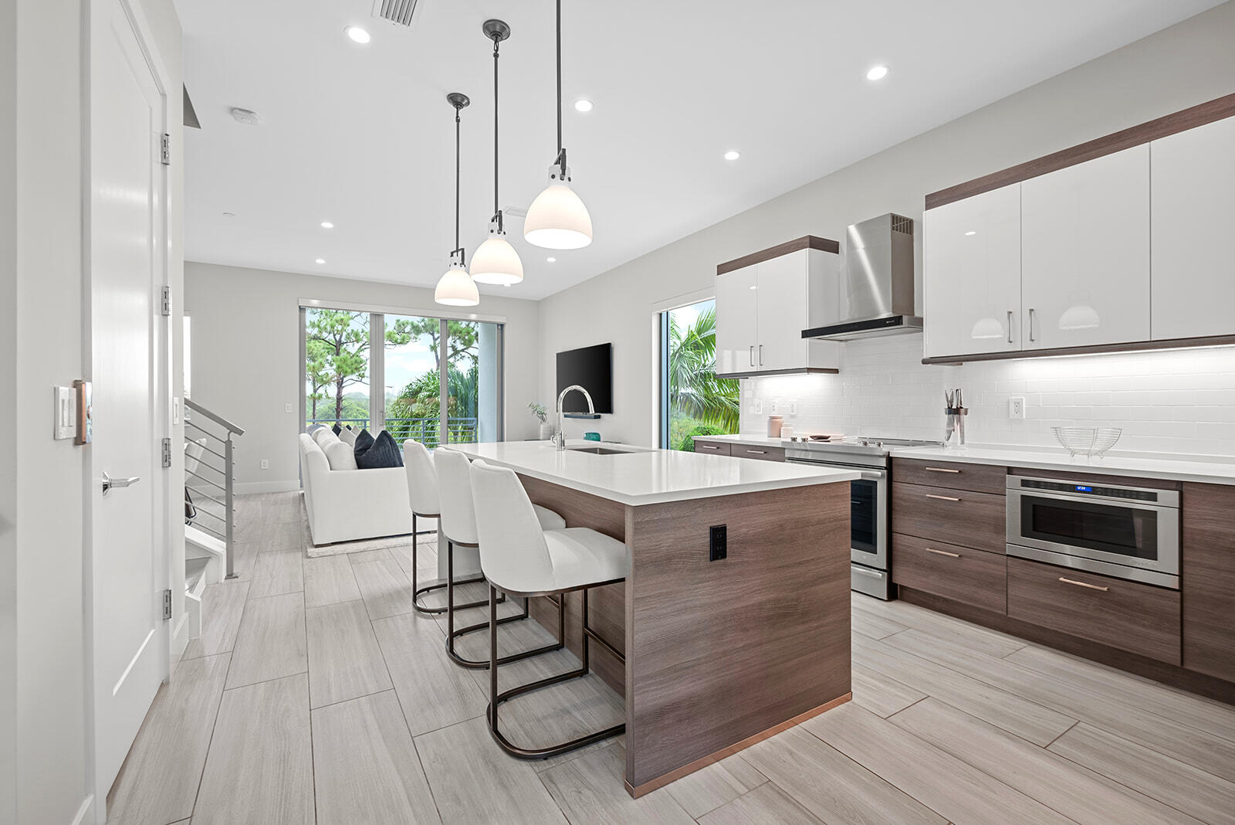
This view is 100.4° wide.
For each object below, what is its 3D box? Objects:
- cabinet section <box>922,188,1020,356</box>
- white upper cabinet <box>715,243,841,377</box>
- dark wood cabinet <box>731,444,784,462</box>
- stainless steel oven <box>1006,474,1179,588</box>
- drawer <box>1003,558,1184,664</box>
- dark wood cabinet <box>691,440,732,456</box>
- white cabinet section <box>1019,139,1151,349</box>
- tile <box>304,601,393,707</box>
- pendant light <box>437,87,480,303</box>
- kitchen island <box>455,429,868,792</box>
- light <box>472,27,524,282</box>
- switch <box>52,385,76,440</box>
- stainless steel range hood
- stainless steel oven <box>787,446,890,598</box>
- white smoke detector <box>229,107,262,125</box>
[{"bbox_3d":[2.091,-0.805,3.050,0.023,0.930,0.509,0,0,-32],"label":"cabinet section"},{"bbox_3d":[1.374,-0.835,4.535,0.372,1.058,1.020,0,0,-32],"label":"white upper cabinet"},{"bbox_3d":[1.373,0.711,4.235,0.620,0.892,0.607,0,1,-32],"label":"dark wood cabinet"},{"bbox_3d":[2.380,0.527,2.513,0.560,0.408,0.601,0,0,-32],"label":"stainless steel oven"},{"bbox_3d":[2.337,0.878,2.470,0.500,0.302,0.602,0,1,-31],"label":"drawer"},{"bbox_3d":[1.089,0.706,4.688,0.620,0.892,0.463,0,1,-32],"label":"dark wood cabinet"},{"bbox_3d":[2.361,-0.801,2.619,0.023,0.927,0.505,0,0,-32],"label":"white cabinet section"},{"bbox_3d":[-1.390,1.167,2.605,0.302,0.010,1.206,0,0,-32],"label":"tile"},{"bbox_3d":[-0.977,-1.299,3.154,0.258,1.220,0.258,0,1,-32],"label":"pendant light"},{"bbox_3d":[-0.112,0.700,2.873,1.143,0.925,2.425,0,1,-32],"label":"kitchen island"},{"bbox_3d":[-0.602,-1.288,2.568,0.258,1.227,0.258,0,1,-32],"label":"light"},{"bbox_3d":[-1.295,0.003,1.212,0.009,0.119,0.118,0,0,-32],"label":"switch"},{"bbox_3d":[1.802,-0.951,3.660,0.500,0.818,0.757,0,1,-32],"label":"stainless steel range hood"},{"bbox_3d":[1.704,0.696,3.622,0.710,0.937,0.762,0,1,-32],"label":"stainless steel oven"},{"bbox_3d":[-2.416,-1.924,3.348,0.152,0.046,0.152,0,1,-32],"label":"white smoke detector"}]

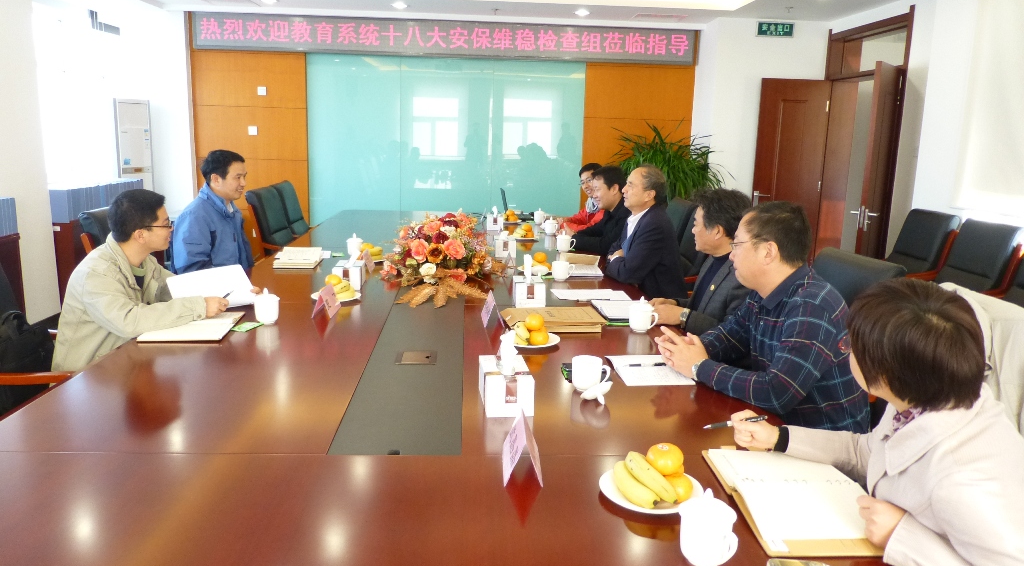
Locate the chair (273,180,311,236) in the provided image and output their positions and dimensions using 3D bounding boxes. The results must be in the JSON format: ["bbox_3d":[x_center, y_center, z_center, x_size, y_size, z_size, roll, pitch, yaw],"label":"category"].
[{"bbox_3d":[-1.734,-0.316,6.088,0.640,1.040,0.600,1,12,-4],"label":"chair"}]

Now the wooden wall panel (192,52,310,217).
[{"bbox_3d":[-2.631,-1.186,7.229,1.094,2.249,0.050,1,11,-4],"label":"wooden wall panel"}]

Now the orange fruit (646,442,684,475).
[{"bbox_3d":[0.310,0.357,1.435,0.075,0.065,0.075,1,12,-4],"label":"orange fruit"}]

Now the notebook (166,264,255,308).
[{"bbox_3d":[-1.202,0.033,2.828,0.279,0.025,0.213,-14,56,-28],"label":"notebook"}]

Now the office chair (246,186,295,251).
[{"bbox_3d":[-1.748,-0.269,5.798,0.640,1.030,0.580,1,12,-4],"label":"office chair"}]

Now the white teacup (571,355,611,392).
[{"bbox_3d":[0.233,0.269,2.129,0.113,0.089,0.090,1,12,-4],"label":"white teacup"}]

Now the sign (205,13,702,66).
[{"bbox_3d":[-0.619,-2.414,7.063,4.930,0.334,0.100,1,12,-4],"label":"sign"}]

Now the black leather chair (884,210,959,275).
[{"bbox_3d":[2.717,-0.008,5.153,0.640,1.030,0.580,1,12,-4],"label":"black leather chair"}]

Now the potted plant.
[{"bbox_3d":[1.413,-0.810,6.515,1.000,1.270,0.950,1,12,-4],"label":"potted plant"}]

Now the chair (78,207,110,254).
[{"bbox_3d":[-1.910,0.112,3.955,0.640,1.030,0.580,1,12,-4],"label":"chair"}]

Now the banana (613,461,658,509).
[{"bbox_3d":[0.254,0.418,1.467,0.050,0.040,0.168,-2,12,-16],"label":"banana"}]

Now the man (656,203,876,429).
[{"bbox_3d":[0.782,0.396,2.300,0.680,1.300,0.600,1,12,-4],"label":"man"}]

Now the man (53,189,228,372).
[{"bbox_3d":[-1.421,0.273,2.761,0.680,1.240,0.600,1,12,-4],"label":"man"}]

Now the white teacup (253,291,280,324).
[{"bbox_3d":[-0.935,0.083,2.693,0.096,0.131,0.110,-3,12,-19],"label":"white teacup"}]

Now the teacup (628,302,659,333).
[{"bbox_3d":[0.500,0.116,2.709,0.110,0.131,0.096,1,11,-4],"label":"teacup"}]

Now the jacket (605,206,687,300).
[{"bbox_3d":[0.726,-0.094,3.843,0.495,0.653,0.495,0,12,-9],"label":"jacket"}]

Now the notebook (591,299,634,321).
[{"bbox_3d":[0.481,0.112,3.112,0.220,0.015,0.310,1,12,-1],"label":"notebook"}]

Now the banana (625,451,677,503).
[{"bbox_3d":[0.290,0.405,1.473,0.043,0.043,0.185,-3,12,-20],"label":"banana"}]

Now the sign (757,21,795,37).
[{"bbox_3d":[2.414,-2.317,6.491,0.357,0.125,0.027,1,11,-4],"label":"sign"}]

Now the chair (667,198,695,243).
[{"bbox_3d":[0.939,-0.054,5.058,0.650,1.060,0.600,1,11,-4],"label":"chair"}]

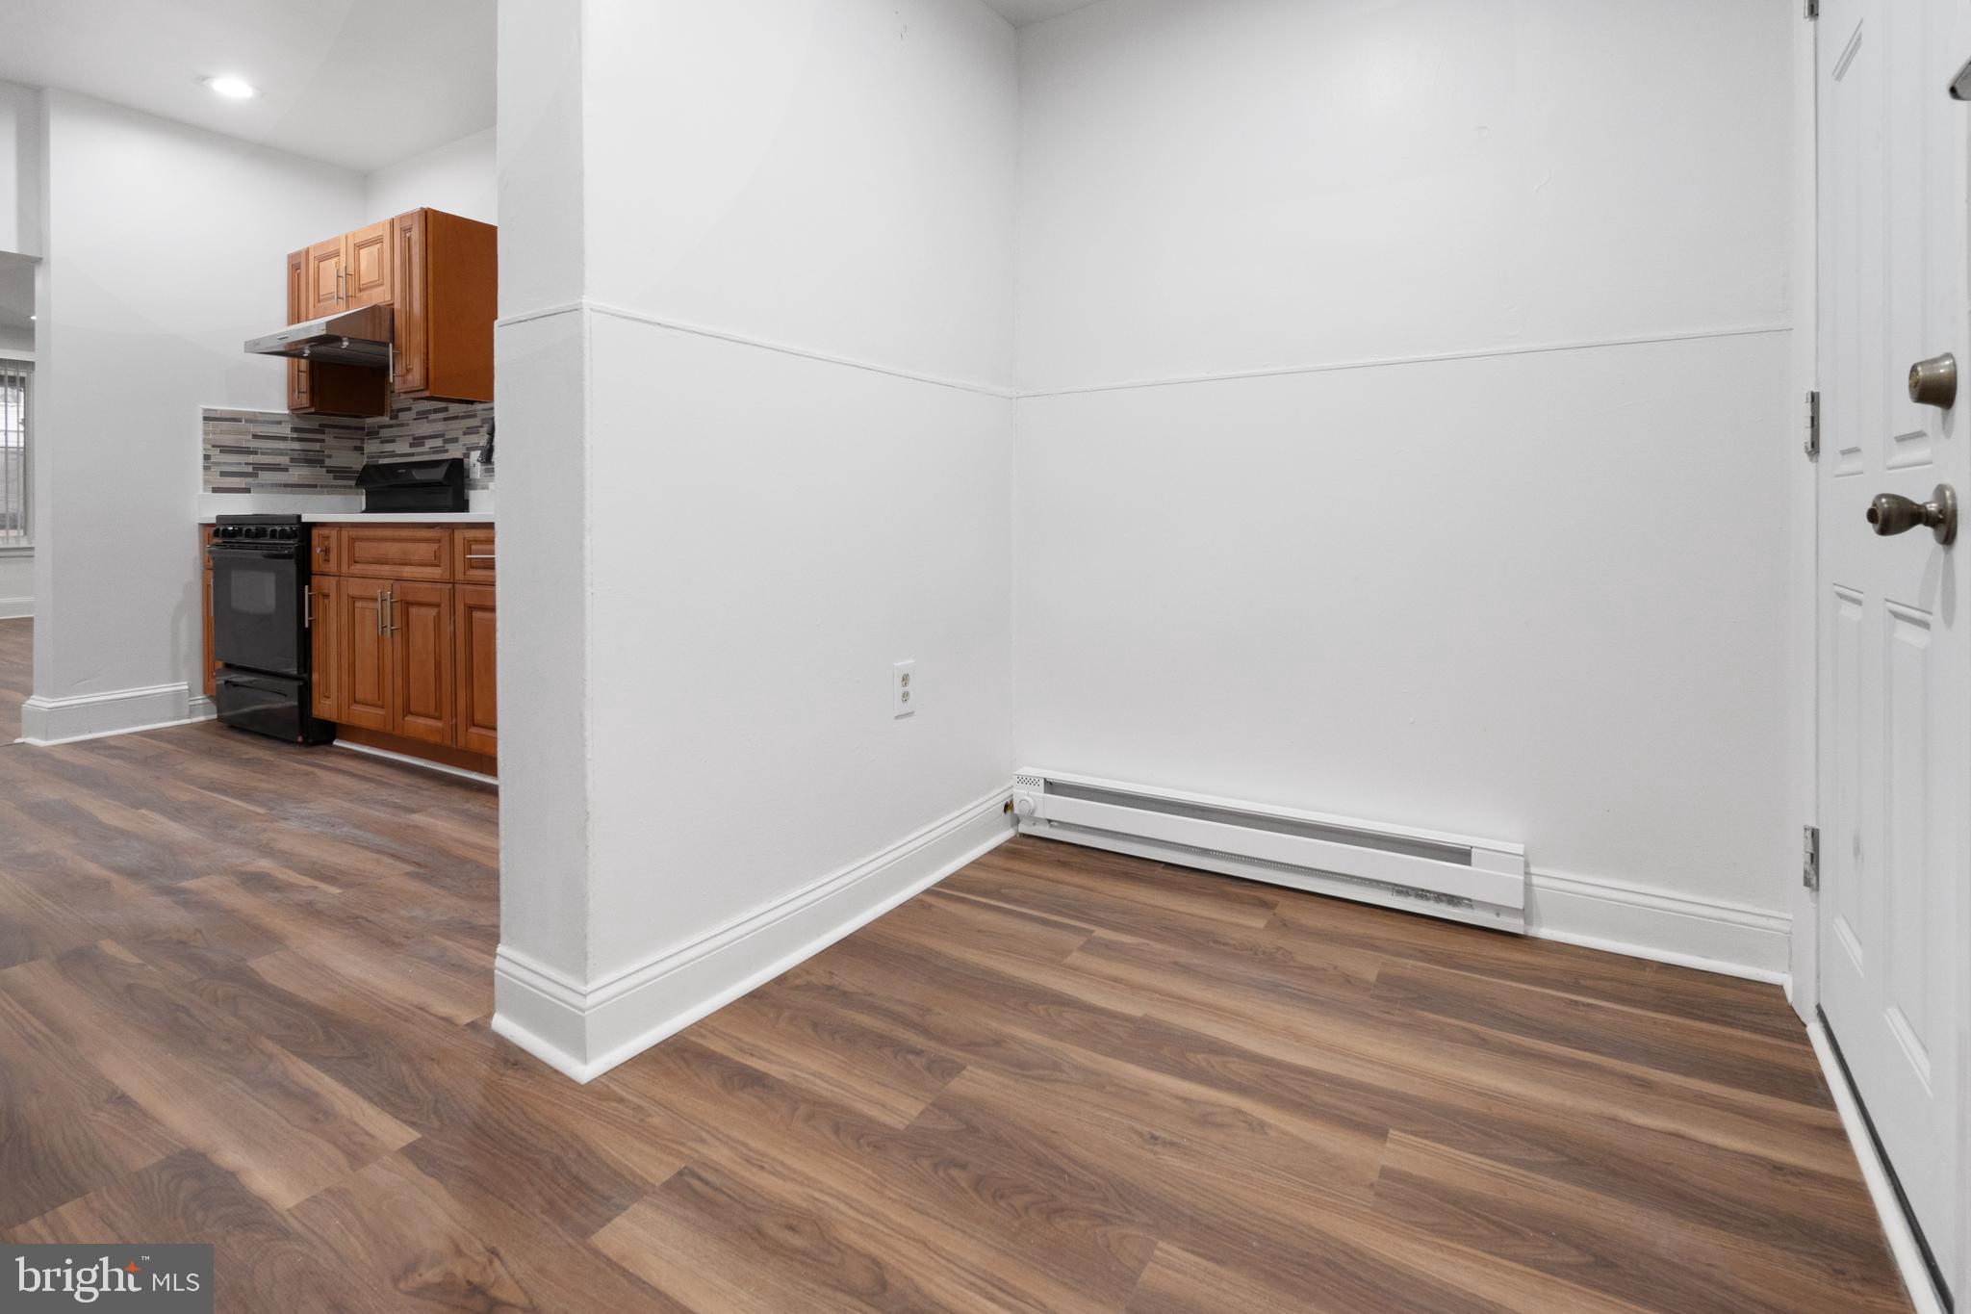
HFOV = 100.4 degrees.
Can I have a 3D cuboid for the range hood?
[{"bbox_3d":[-2.819,-1.447,3.686,0.740,0.175,0.510,6,11,30],"label":"range hood"}]

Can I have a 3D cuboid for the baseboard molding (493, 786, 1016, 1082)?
[{"bbox_3d":[-0.395,0.516,1.897,0.271,0.142,1.269,7,12,36],"label":"baseboard molding"}]

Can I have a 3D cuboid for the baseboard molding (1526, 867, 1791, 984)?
[{"bbox_3d":[1.373,0.552,1.701,0.425,0.136,0.028,5,11,27],"label":"baseboard molding"}]

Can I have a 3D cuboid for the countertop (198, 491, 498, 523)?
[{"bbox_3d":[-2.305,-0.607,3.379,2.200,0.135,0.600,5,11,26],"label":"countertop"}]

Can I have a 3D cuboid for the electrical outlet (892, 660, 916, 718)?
[{"bbox_3d":[-0.193,0.080,1.988,0.009,0.123,0.078,7,12,36],"label":"electrical outlet"}]

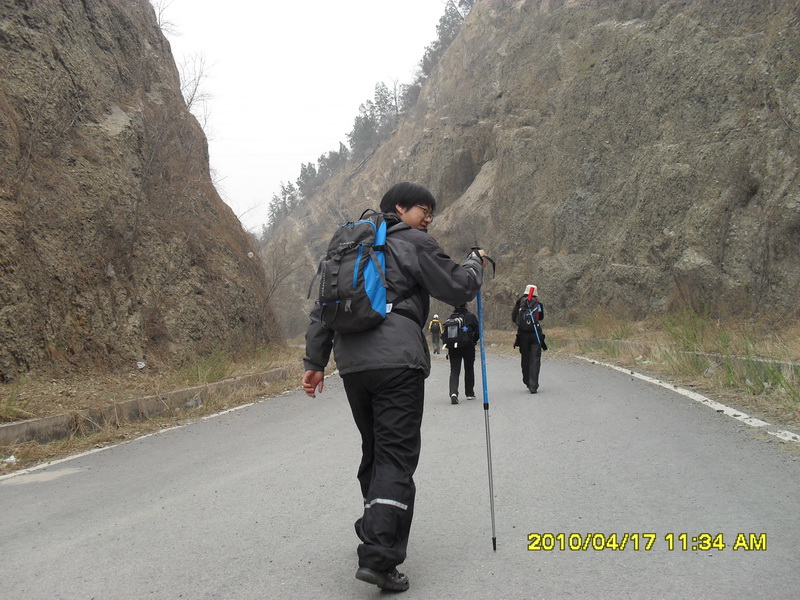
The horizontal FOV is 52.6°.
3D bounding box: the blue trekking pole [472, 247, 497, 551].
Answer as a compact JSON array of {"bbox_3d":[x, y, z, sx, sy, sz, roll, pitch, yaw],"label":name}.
[{"bbox_3d":[0.382,0.445,3.525,0.080,1.349,0.070,-1,7,20],"label":"blue trekking pole"}]

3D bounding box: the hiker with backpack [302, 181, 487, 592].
[{"bbox_3d":[-0.030,0.330,3.500,0.720,1.680,0.700,-1,-2,27],"label":"hiker with backpack"}]

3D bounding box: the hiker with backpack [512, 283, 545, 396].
[{"bbox_3d":[2.020,0.615,12.650,0.540,1.710,0.520,0,-2,8],"label":"hiker with backpack"}]

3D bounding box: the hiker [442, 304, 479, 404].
[{"bbox_3d":[0.835,0.610,11.300,0.540,1.620,0.580,0,-2,13],"label":"hiker"}]

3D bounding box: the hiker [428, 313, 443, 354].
[{"bbox_3d":[1.440,1.410,33.200,0.560,1.640,0.500,0,-2,5],"label":"hiker"}]

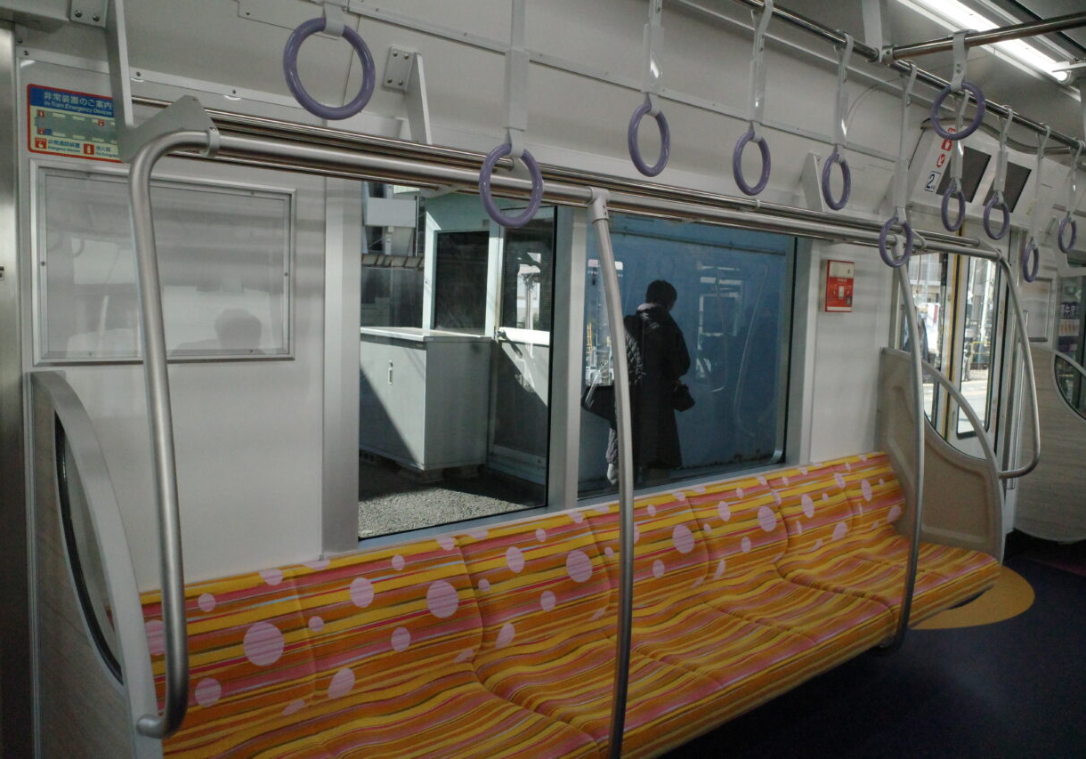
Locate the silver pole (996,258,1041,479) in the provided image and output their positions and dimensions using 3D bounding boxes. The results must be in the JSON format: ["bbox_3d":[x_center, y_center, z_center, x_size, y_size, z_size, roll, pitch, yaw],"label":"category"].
[{"bbox_3d":[1.821,-0.038,3.388,0.125,0.890,0.195,-3,7,-43],"label":"silver pole"}]

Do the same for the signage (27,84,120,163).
[{"bbox_3d":[-0.841,-0.463,1.612,0.170,0.115,0.005,-3,7,-43],"label":"signage"}]

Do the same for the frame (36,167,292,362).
[{"bbox_3d":[-0.718,-0.215,1.745,0.510,0.366,0.020,-3,7,-43],"label":"frame"}]

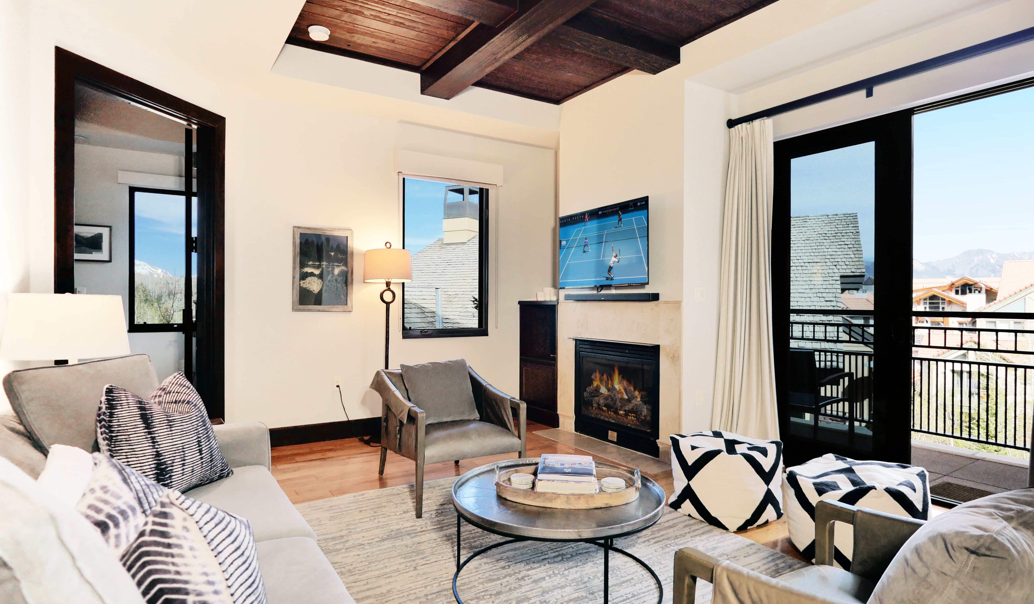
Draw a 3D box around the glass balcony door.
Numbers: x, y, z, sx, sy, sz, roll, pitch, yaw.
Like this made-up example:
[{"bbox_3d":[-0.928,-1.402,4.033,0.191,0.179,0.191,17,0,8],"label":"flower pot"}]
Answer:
[{"bbox_3d":[2.201,-0.007,3.620,0.060,2.420,0.940,0,0,-36],"label":"glass balcony door"}]

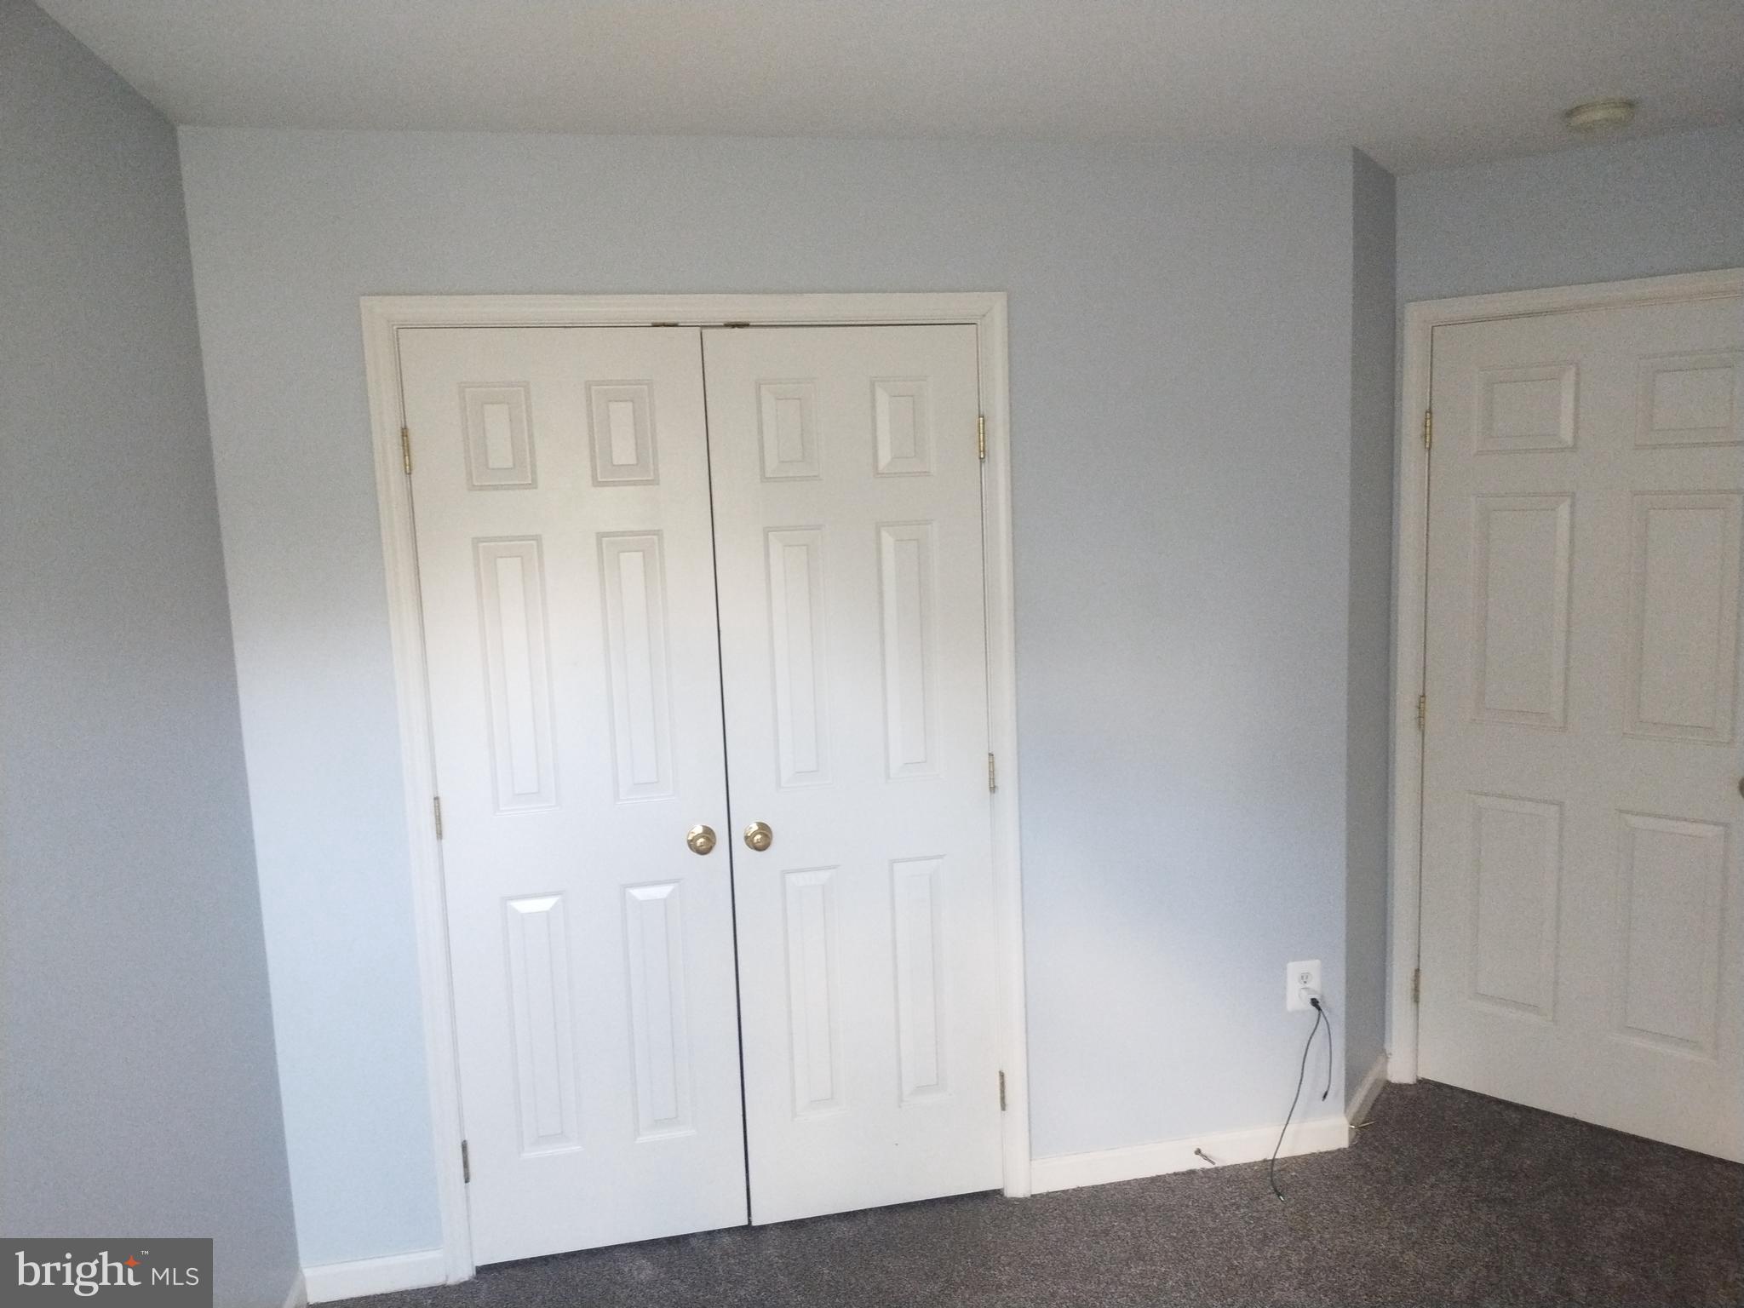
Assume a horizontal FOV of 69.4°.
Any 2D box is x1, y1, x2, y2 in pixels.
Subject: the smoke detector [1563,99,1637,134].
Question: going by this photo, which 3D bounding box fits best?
[{"bbox_3d":[1.554,-1.137,2.688,0.136,0.036,0.136,-4,8,-11],"label":"smoke detector"}]

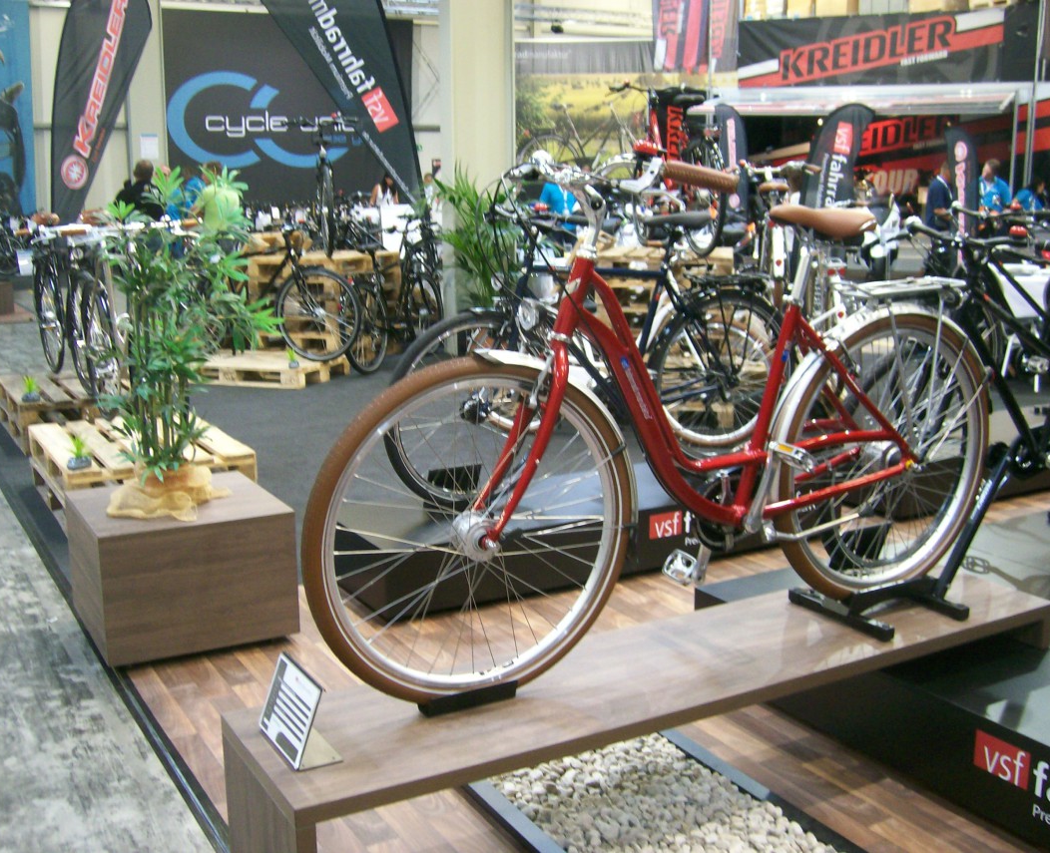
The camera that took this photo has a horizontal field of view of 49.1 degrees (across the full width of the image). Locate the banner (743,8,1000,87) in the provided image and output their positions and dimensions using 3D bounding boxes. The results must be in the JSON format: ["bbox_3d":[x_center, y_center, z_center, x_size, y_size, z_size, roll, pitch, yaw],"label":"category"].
[{"bbox_3d":[4.015,-4.404,13.450,2.979,0.787,0.040,3,11,14],"label":"banner"}]

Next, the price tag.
[{"bbox_3d":[-0.438,0.542,2.217,0.085,0.154,0.200,-7,13,-31],"label":"price tag"}]

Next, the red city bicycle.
[{"bbox_3d":[0.401,-0.029,2.463,1.830,1.070,0.600,-7,13,-30],"label":"red city bicycle"}]

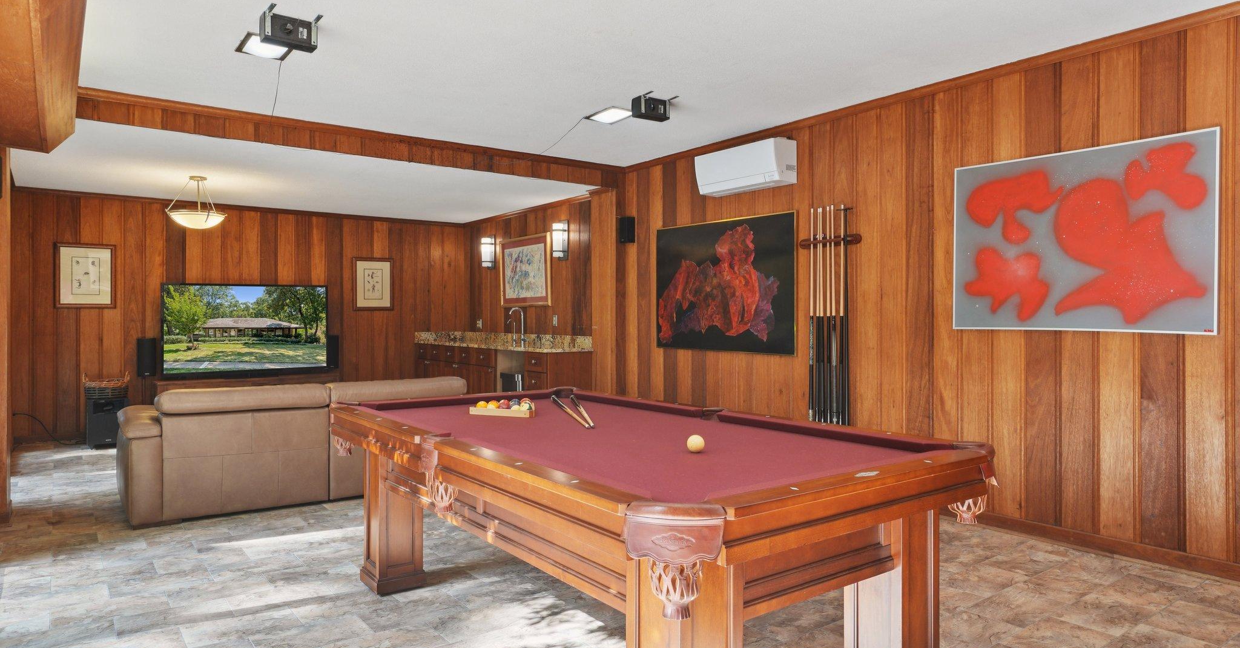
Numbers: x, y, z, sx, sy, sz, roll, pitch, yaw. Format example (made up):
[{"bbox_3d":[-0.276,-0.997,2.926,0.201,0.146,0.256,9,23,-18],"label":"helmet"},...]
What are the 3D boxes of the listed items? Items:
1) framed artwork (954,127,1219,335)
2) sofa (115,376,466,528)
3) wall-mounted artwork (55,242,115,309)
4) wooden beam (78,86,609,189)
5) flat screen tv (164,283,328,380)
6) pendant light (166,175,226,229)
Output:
[{"bbox_3d":[2.372,-0.437,3.815,0.035,0.957,1.240,0,0,-38],"label":"framed artwork"},{"bbox_3d":[-2.202,0.785,5.194,2.270,0.785,1.020,0,0,-38],"label":"sofa"},{"bbox_3d":[-5.388,-0.484,7.301,0.500,0.660,0.030,0,0,-36],"label":"wall-mounted artwork"},{"bbox_3d":[-1.636,-1.331,5.562,4.100,0.200,0.140,-1,1,-38],"label":"wooden beam"},{"bbox_3d":[-3.884,0.059,7.589,1.570,0.925,0.080,-1,1,-38],"label":"flat screen tv"},{"bbox_3d":[-3.597,-1.037,6.197,0.455,0.435,0.455,-1,1,-38],"label":"pendant light"}]

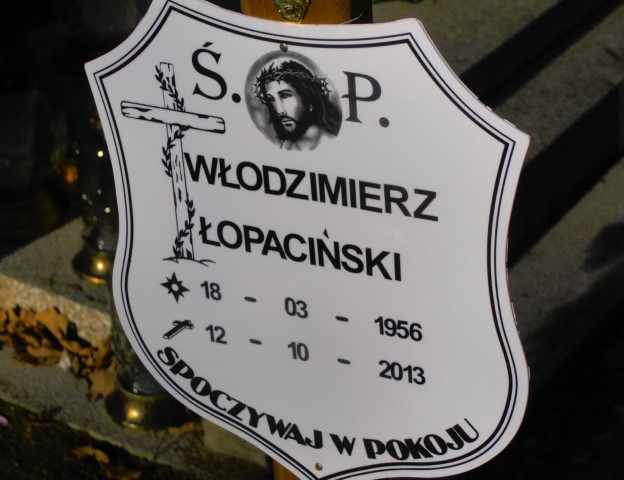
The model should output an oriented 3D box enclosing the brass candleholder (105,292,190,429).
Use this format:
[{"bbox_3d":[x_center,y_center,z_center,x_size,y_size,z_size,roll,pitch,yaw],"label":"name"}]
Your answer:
[{"bbox_3d":[-0.190,0.091,2.345,0.110,0.245,0.110,-2,27,0],"label":"brass candleholder"}]

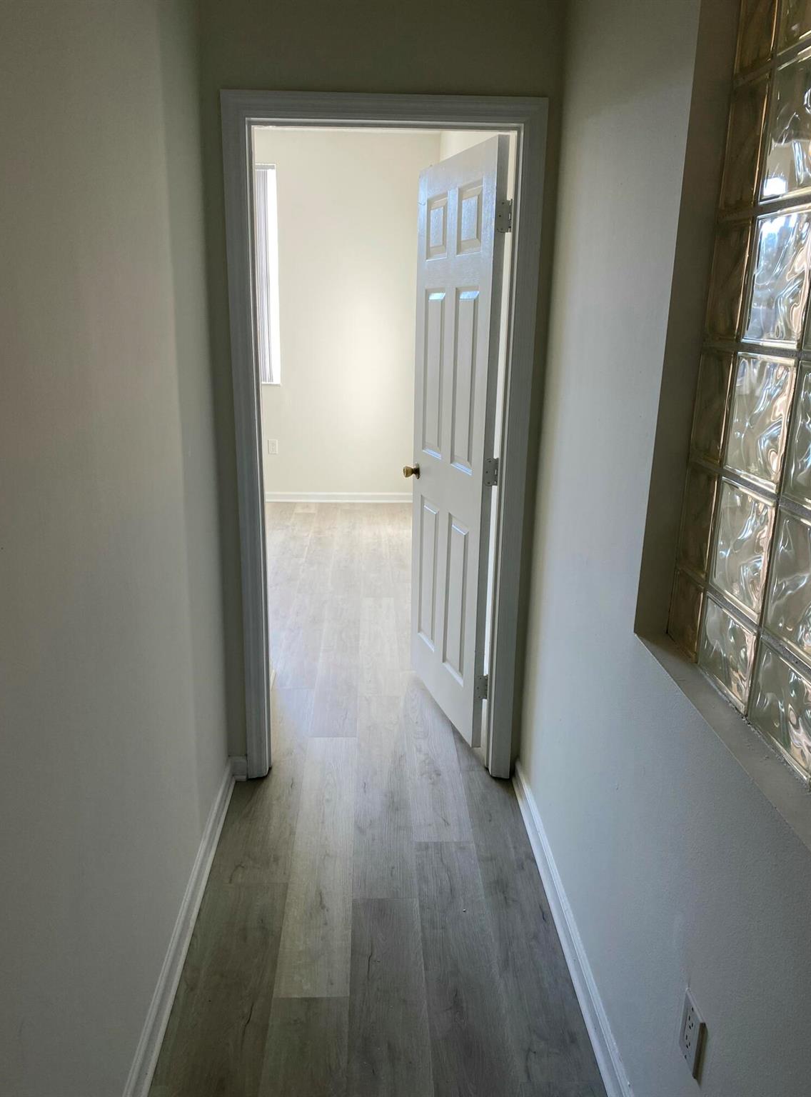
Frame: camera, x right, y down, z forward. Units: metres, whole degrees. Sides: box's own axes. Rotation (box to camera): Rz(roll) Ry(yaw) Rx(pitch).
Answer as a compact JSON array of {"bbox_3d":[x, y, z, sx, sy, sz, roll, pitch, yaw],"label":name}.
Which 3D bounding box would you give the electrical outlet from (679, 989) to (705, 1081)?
[{"bbox_3d":[0.453,0.772,1.309,0.008,0.114,0.070,0,16,-2],"label":"electrical outlet"}]

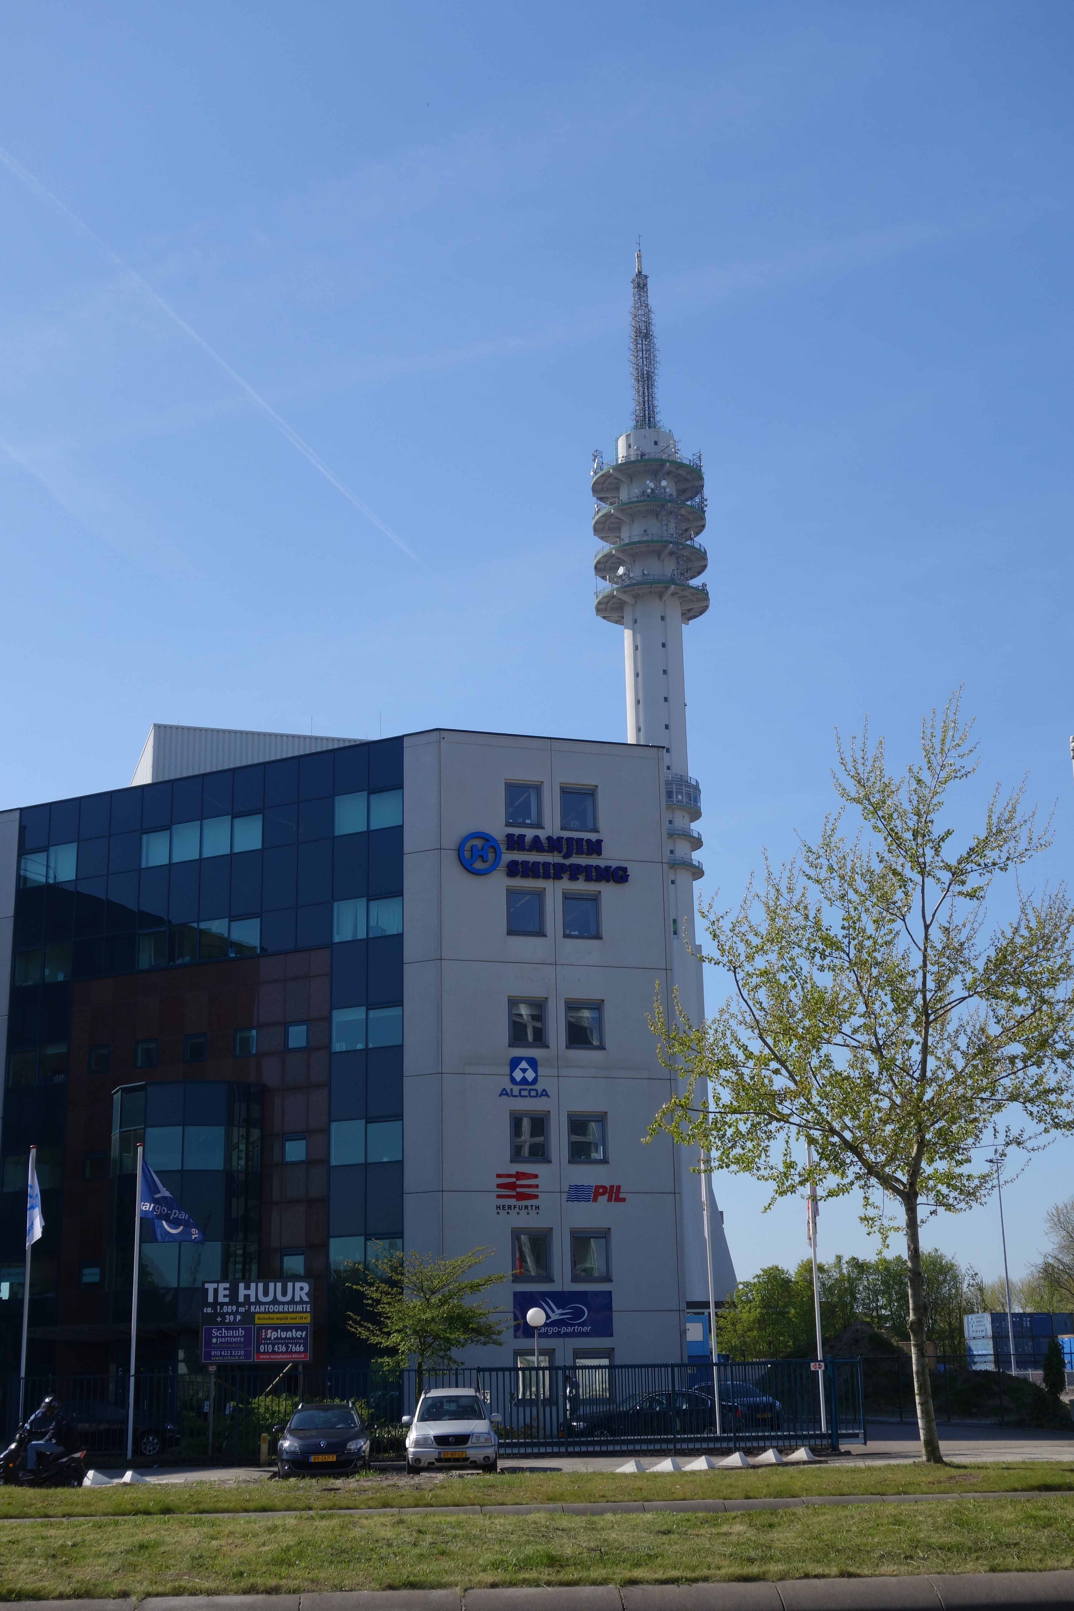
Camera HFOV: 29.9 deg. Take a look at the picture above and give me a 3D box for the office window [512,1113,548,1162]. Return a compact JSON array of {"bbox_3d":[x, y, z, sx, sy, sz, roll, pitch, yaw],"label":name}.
[{"bbox_3d":[-0.233,9.883,59.927,1.220,1.500,0.160,4,-17,-17],"label":"office window"}]

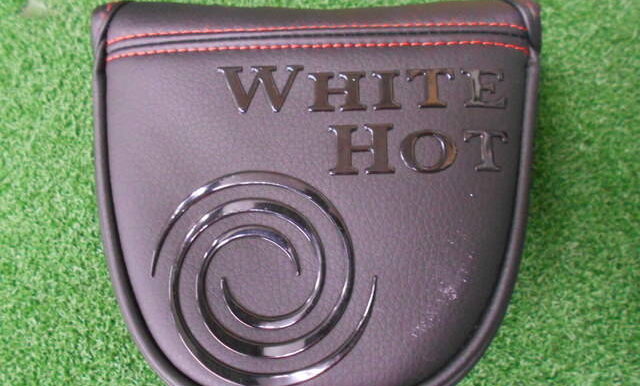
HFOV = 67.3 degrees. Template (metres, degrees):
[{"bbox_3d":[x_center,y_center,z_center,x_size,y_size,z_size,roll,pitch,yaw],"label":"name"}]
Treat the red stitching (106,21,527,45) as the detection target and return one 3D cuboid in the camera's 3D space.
[{"bbox_3d":[-0.001,-0.049,0.145,0.130,0.011,0.006,-1,81,0],"label":"red stitching"}]

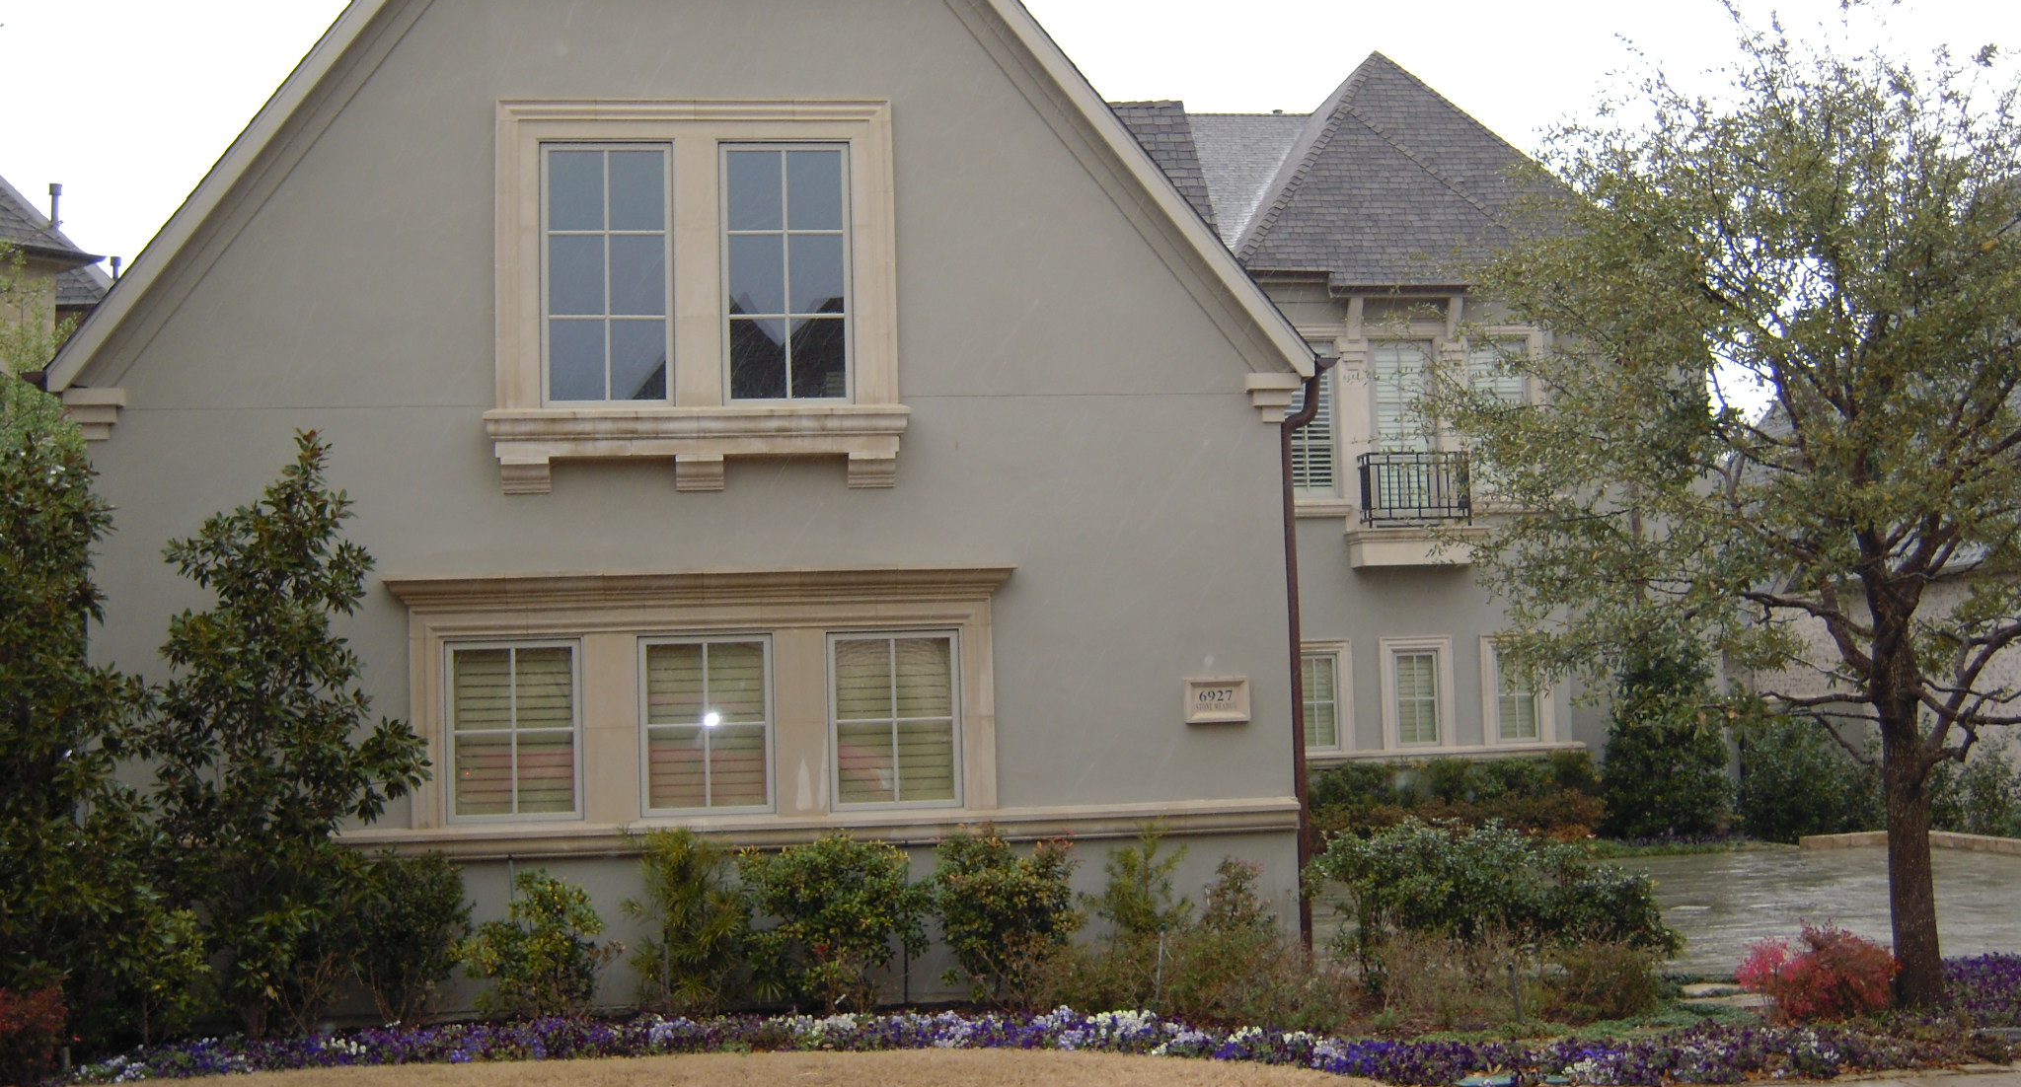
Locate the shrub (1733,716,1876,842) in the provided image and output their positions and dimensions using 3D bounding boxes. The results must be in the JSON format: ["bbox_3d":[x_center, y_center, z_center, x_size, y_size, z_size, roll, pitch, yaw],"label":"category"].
[{"bbox_3d":[9.733,2.899,29.239,1.730,1.531,1.500,-1,-4,-7],"label":"shrub"}]

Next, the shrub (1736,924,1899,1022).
[{"bbox_3d":[4.688,2.479,13.907,0.892,0.521,0.750,-1,-4,-7],"label":"shrub"}]

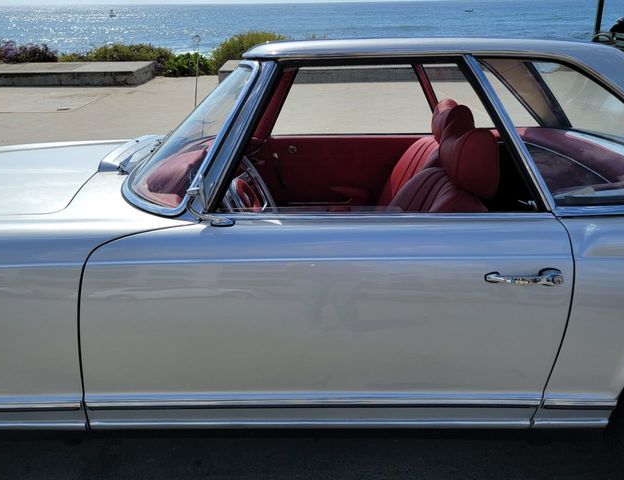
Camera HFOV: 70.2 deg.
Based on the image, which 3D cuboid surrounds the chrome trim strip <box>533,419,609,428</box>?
[{"bbox_3d":[0.685,0.486,1.175,0.203,0.026,0.015,-1,26,0],"label":"chrome trim strip"}]

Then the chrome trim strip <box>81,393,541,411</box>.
[{"bbox_3d":[0.006,0.419,1.150,1.175,0.036,0.022,-1,26,0],"label":"chrome trim strip"}]

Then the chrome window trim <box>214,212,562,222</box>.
[{"bbox_3d":[0.160,-0.050,0.980,0.765,0.019,0.017,-1,26,0],"label":"chrome window trim"}]

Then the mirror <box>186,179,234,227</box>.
[{"bbox_3d":[-0.220,-0.080,0.950,0.090,0.095,0.105,-6,26,-11],"label":"mirror"}]

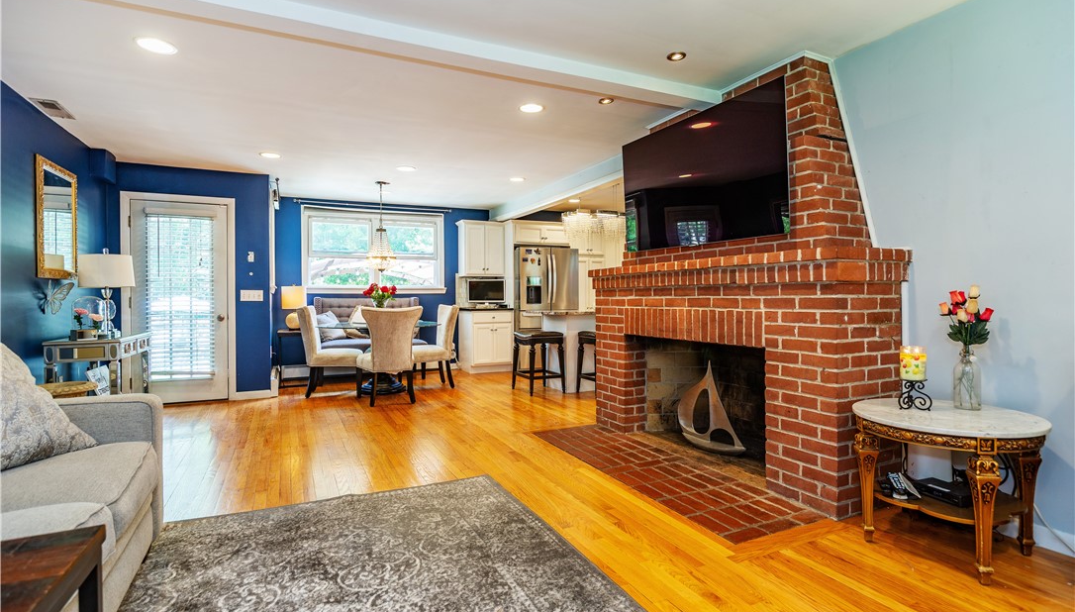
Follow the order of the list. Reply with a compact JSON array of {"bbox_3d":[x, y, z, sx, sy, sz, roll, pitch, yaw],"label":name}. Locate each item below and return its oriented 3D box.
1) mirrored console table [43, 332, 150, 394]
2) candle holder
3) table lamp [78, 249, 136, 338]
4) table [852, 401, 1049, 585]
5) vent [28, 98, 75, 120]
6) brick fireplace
[{"bbox_3d":[-3.412,0.621,4.003,0.435,0.745,0.920,-1,1,-26],"label":"mirrored console table"},{"bbox_3d":[1.550,0.359,2.081,0.135,0.125,0.125,0,1,19],"label":"candle holder"},{"bbox_3d":[-3.568,-0.110,4.208,0.360,0.725,0.360,-1,1,-26],"label":"table lamp"},{"bbox_3d":[1.680,0.717,2.090,0.700,0.550,0.630,-1,1,-26],"label":"table"},{"bbox_3d":[-3.385,-1.360,3.554,0.140,0.020,0.410,-1,1,-26],"label":"vent"},{"bbox_3d":[1.094,-0.192,3.256,0.550,2.300,2.090,-1,1,-26],"label":"brick fireplace"}]

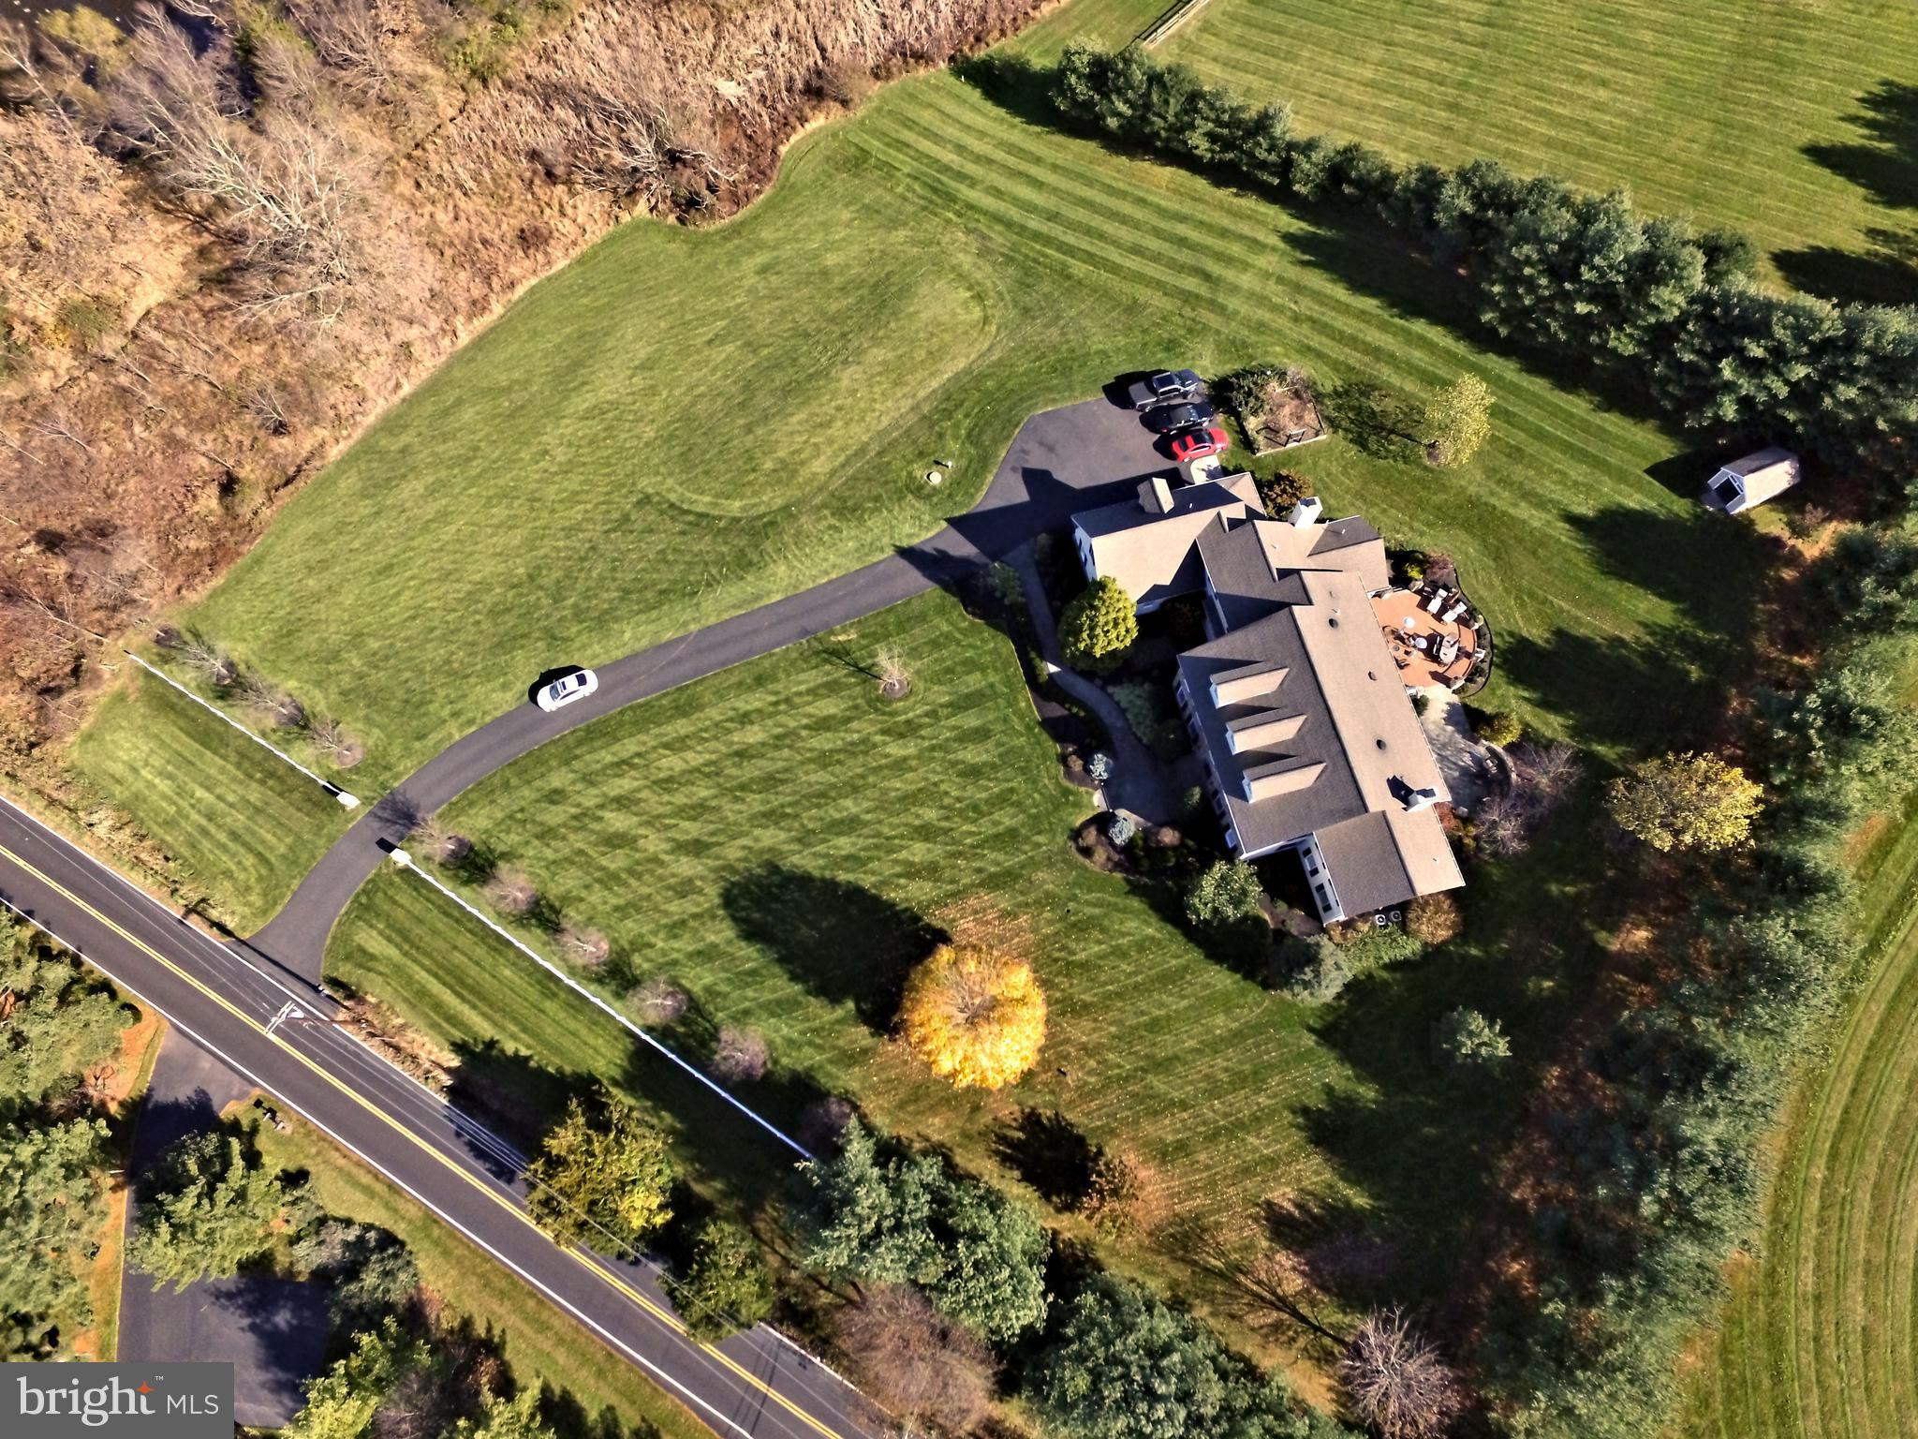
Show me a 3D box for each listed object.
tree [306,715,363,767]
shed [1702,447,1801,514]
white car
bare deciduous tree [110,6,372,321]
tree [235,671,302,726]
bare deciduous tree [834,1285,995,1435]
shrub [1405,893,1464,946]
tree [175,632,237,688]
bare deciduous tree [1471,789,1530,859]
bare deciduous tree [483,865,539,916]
[{"bbox_3d":[-49.640,1.740,88.410,3.900,4.600,3.900,0,72,1],"label":"tree"},{"bbox_3d":[65.907,-19.982,91.374,5.320,3.120,3.400,-22,71,-8],"label":"shed"},{"bbox_3d":[-30.441,-2.229,86.393,4.850,1.450,1.830,-22,71,-8],"label":"white car"},{"bbox_3d":[-60.313,-46.164,95.710,15.000,21.000,15.000,-1,72,3],"label":"bare deciduous tree"},{"bbox_3d":[-55.040,-1.349,88.483,4.200,4.800,4.200,-1,72,3],"label":"tree"},{"bbox_3d":[-2.880,41.320,72.070,10.000,9.500,9.200,0,72,1],"label":"bare deciduous tree"},{"bbox_3d":[32.070,13.450,74.850,3.700,2.700,3.600,0,72,1],"label":"shrub"},{"bbox_3d":[-61.450,-4.830,90.700,4.200,4.500,4.100,0,72,1],"label":"tree"},{"bbox_3d":[38.497,7.688,79.162,4.300,4.300,4.300,-1,72,3],"label":"bare deciduous tree"},{"bbox_3d":[-34.050,13.060,84.500,4.000,4.800,4.000,0,72,1],"label":"bare deciduous tree"}]

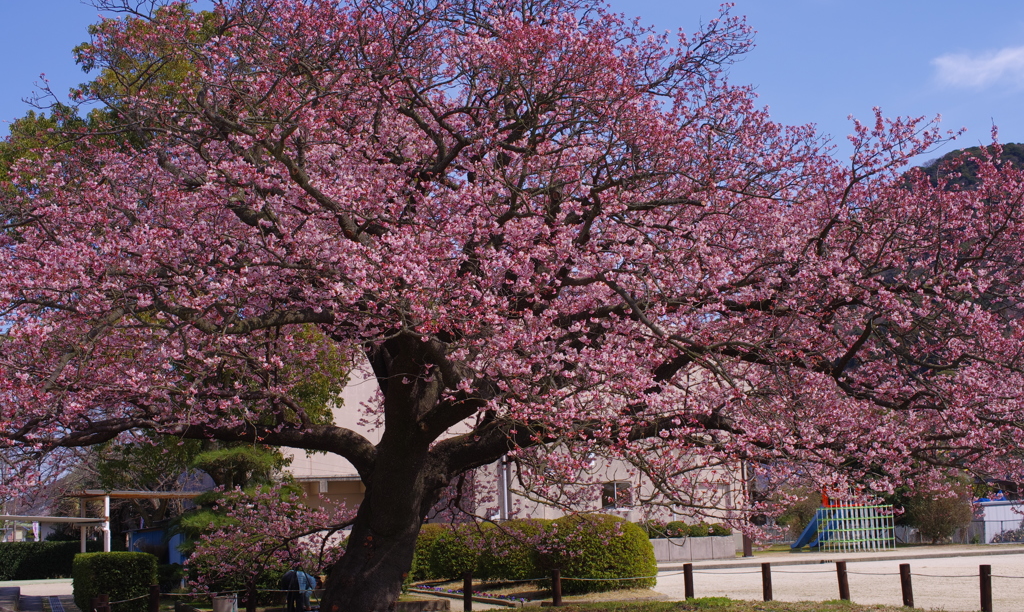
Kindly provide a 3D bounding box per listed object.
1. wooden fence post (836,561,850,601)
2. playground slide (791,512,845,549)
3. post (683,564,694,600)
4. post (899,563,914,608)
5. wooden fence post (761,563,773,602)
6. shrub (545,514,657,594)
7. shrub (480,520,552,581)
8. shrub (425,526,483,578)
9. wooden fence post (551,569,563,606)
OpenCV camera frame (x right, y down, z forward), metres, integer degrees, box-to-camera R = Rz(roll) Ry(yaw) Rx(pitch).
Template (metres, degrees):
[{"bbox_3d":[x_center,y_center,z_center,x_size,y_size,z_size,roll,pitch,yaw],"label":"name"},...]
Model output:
[{"bbox_3d":[5.275,4.383,23.500,0.150,0.630,0.150,-7,-8,11],"label":"wooden fence post"},{"bbox_3d":[11.385,8.292,55.000,1.750,1.500,1.250,6,-12,-45],"label":"playground slide"},{"bbox_3d":[3.113,4.860,26.000,0.148,0.650,0.148,-3,-8,6],"label":"post"},{"bbox_3d":[5.292,3.750,19.800,0.140,0.600,0.140,-2,-8,0],"label":"post"},{"bbox_3d":[4.373,4.735,25.300,0.148,0.660,0.148,-3,-8,9],"label":"wooden fence post"},{"bbox_3d":[1.680,4.883,29.000,2.300,1.580,2.200,-2,-8,3],"label":"shrub"},{"bbox_3d":[0.163,5.301,32.000,1.750,1.360,1.600,-2,-8,0],"label":"shrub"},{"bbox_3d":[-1.364,6.113,36.600,1.500,1.360,1.500,-1,-8,-2],"label":"shrub"},{"bbox_3d":[0.724,4.586,24.000,0.135,0.620,0.135,-2,-8,0],"label":"wooden fence post"}]

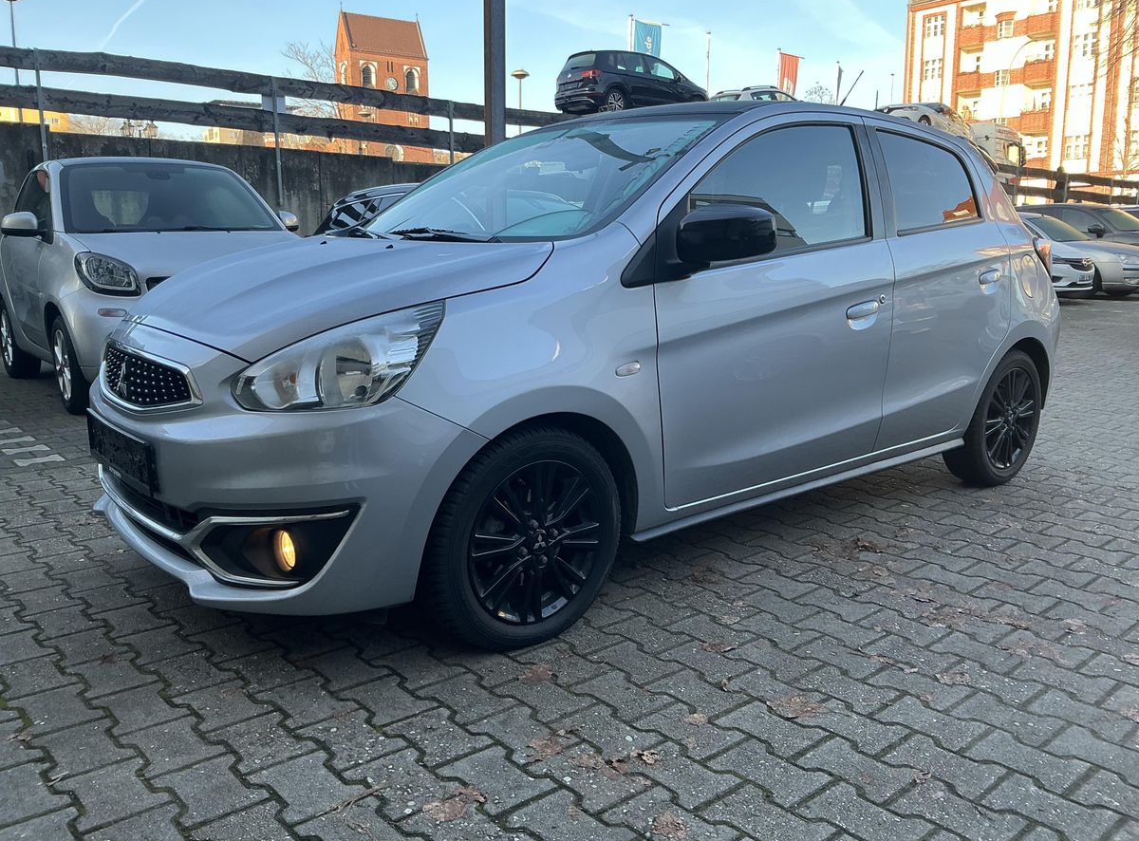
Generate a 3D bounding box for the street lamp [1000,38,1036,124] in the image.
[{"bbox_3d":[21.801,-13.730,45.449,2.000,9.500,0.300,-8,13,-37],"label":"street lamp"}]

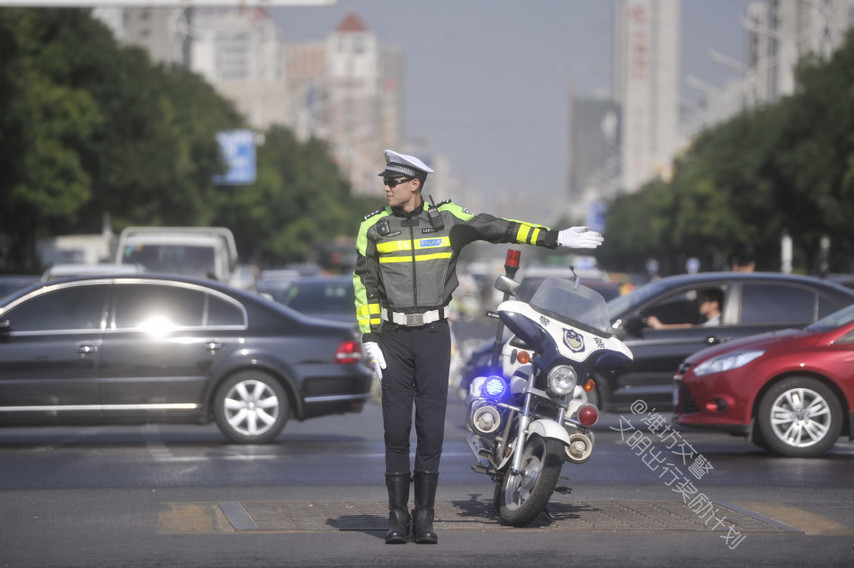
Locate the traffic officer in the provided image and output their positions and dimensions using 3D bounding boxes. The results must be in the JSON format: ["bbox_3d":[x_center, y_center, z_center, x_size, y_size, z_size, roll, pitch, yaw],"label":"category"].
[{"bbox_3d":[0.167,0.308,23.000,1.050,1.900,0.380,0,0,5],"label":"traffic officer"}]

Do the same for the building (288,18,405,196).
[{"bbox_3d":[-22.300,-34.400,1300.000,32.000,78.000,30.000,0,0,0],"label":"building"}]

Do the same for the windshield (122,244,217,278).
[{"bbox_3d":[-3.980,-0.250,73.000,1.500,0.680,0.300,0,0,1],"label":"windshield"}]

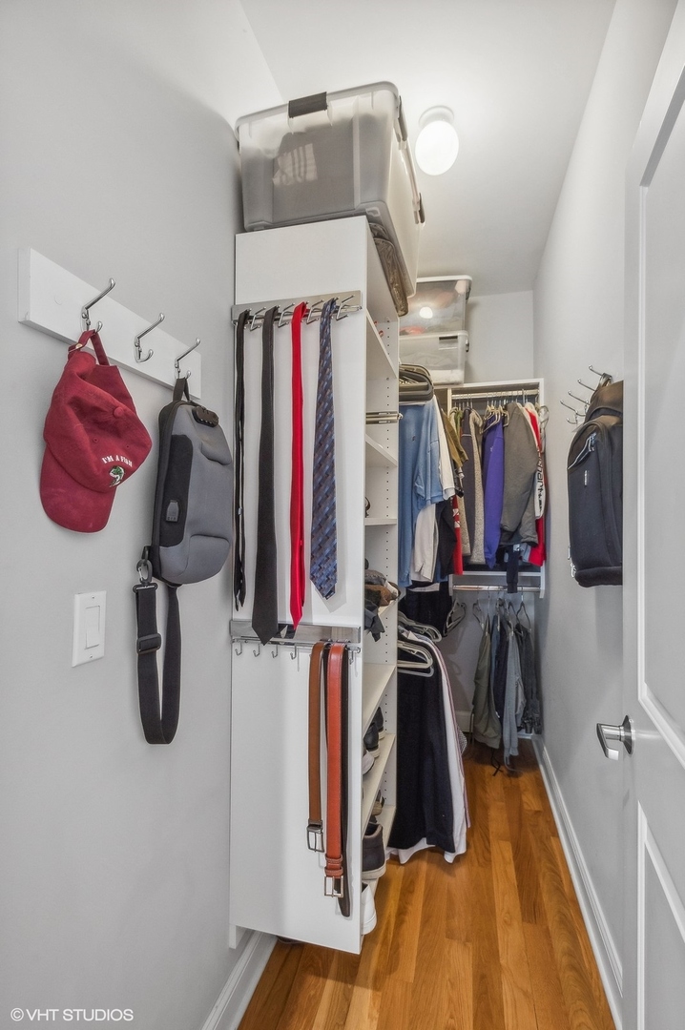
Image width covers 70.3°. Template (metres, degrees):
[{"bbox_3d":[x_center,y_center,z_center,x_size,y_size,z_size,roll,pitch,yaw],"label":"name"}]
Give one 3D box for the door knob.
[{"bbox_3d":[0.494,0.407,0.877,0.060,0.073,0.128,0,-1,20],"label":"door knob"}]

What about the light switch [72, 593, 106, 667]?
[{"bbox_3d":[-0.418,0.187,0.807,0.008,0.115,0.070,0,-1,14],"label":"light switch"}]

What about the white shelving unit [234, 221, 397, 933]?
[{"bbox_3d":[-0.043,0.170,1.568,0.357,1.848,0.633,0,-1,14],"label":"white shelving unit"}]

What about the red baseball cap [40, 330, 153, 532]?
[{"bbox_3d":[-0.373,-0.134,0.760,0.115,0.318,0.172,0,-1,14],"label":"red baseball cap"}]

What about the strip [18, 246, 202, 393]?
[{"bbox_3d":[-0.363,-0.319,0.890,0.070,0.103,0.452,0,-1,14],"label":"strip"}]

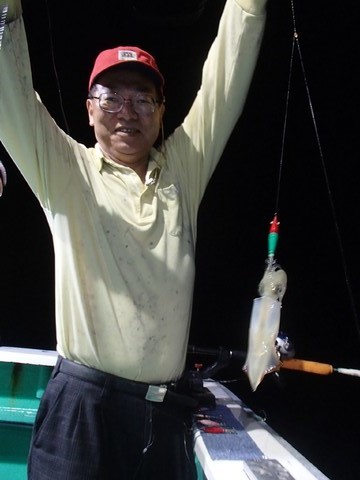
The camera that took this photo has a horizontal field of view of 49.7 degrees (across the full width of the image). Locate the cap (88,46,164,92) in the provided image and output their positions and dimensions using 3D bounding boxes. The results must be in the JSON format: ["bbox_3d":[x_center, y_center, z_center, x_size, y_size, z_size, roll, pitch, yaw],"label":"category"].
[{"bbox_3d":[-0.121,-0.402,0.920,0.180,0.125,0.262,3,3,-16],"label":"cap"}]

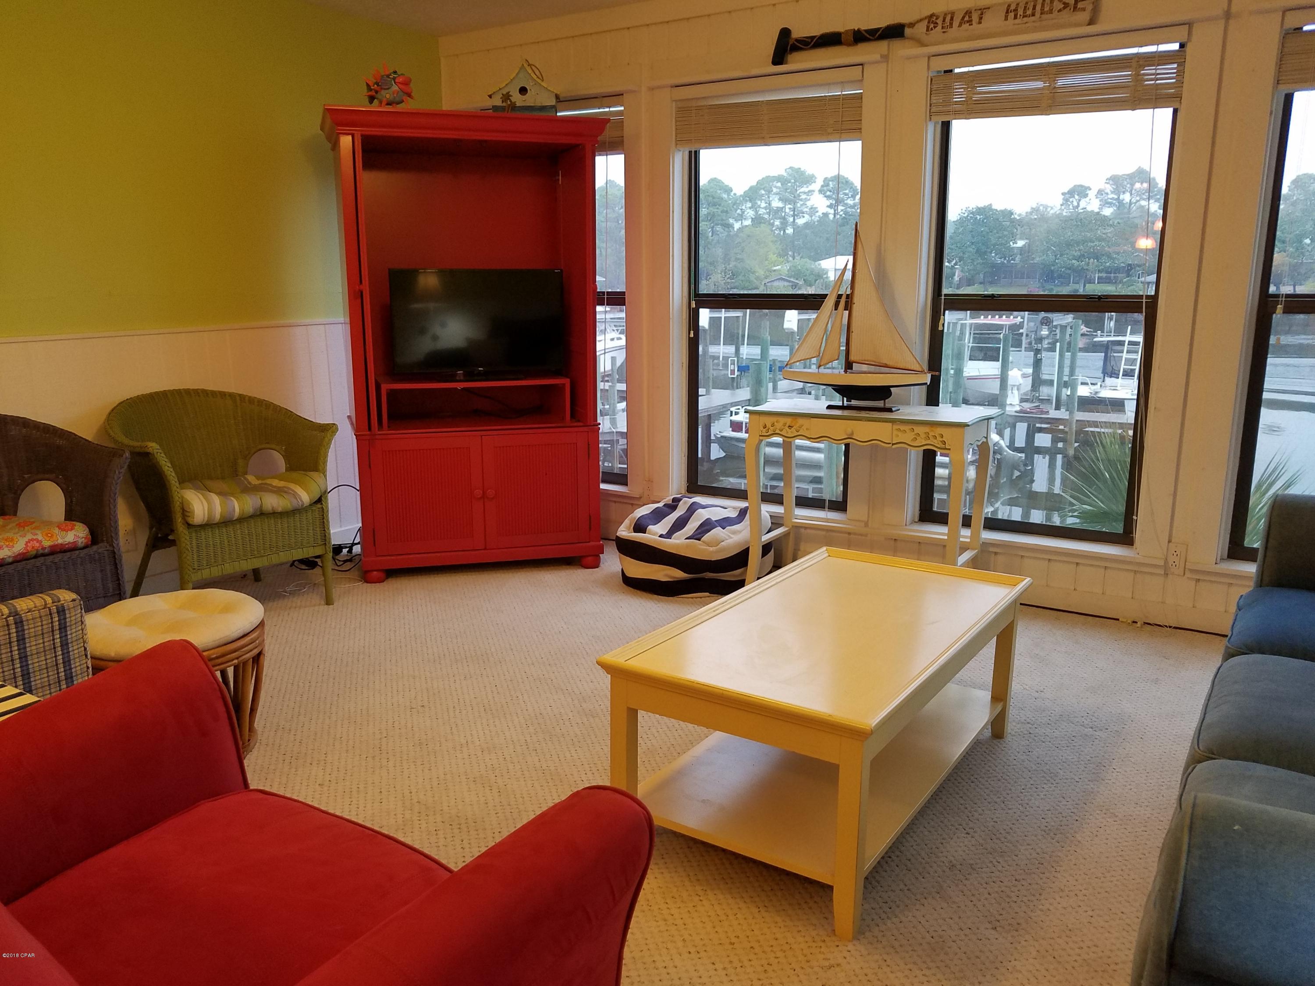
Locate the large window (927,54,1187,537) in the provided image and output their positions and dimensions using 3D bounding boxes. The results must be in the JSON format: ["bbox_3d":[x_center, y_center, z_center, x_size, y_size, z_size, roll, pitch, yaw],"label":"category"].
[{"bbox_3d":[1.436,-0.688,3.715,0.804,1.728,0.096,7,13,30],"label":"large window"}]

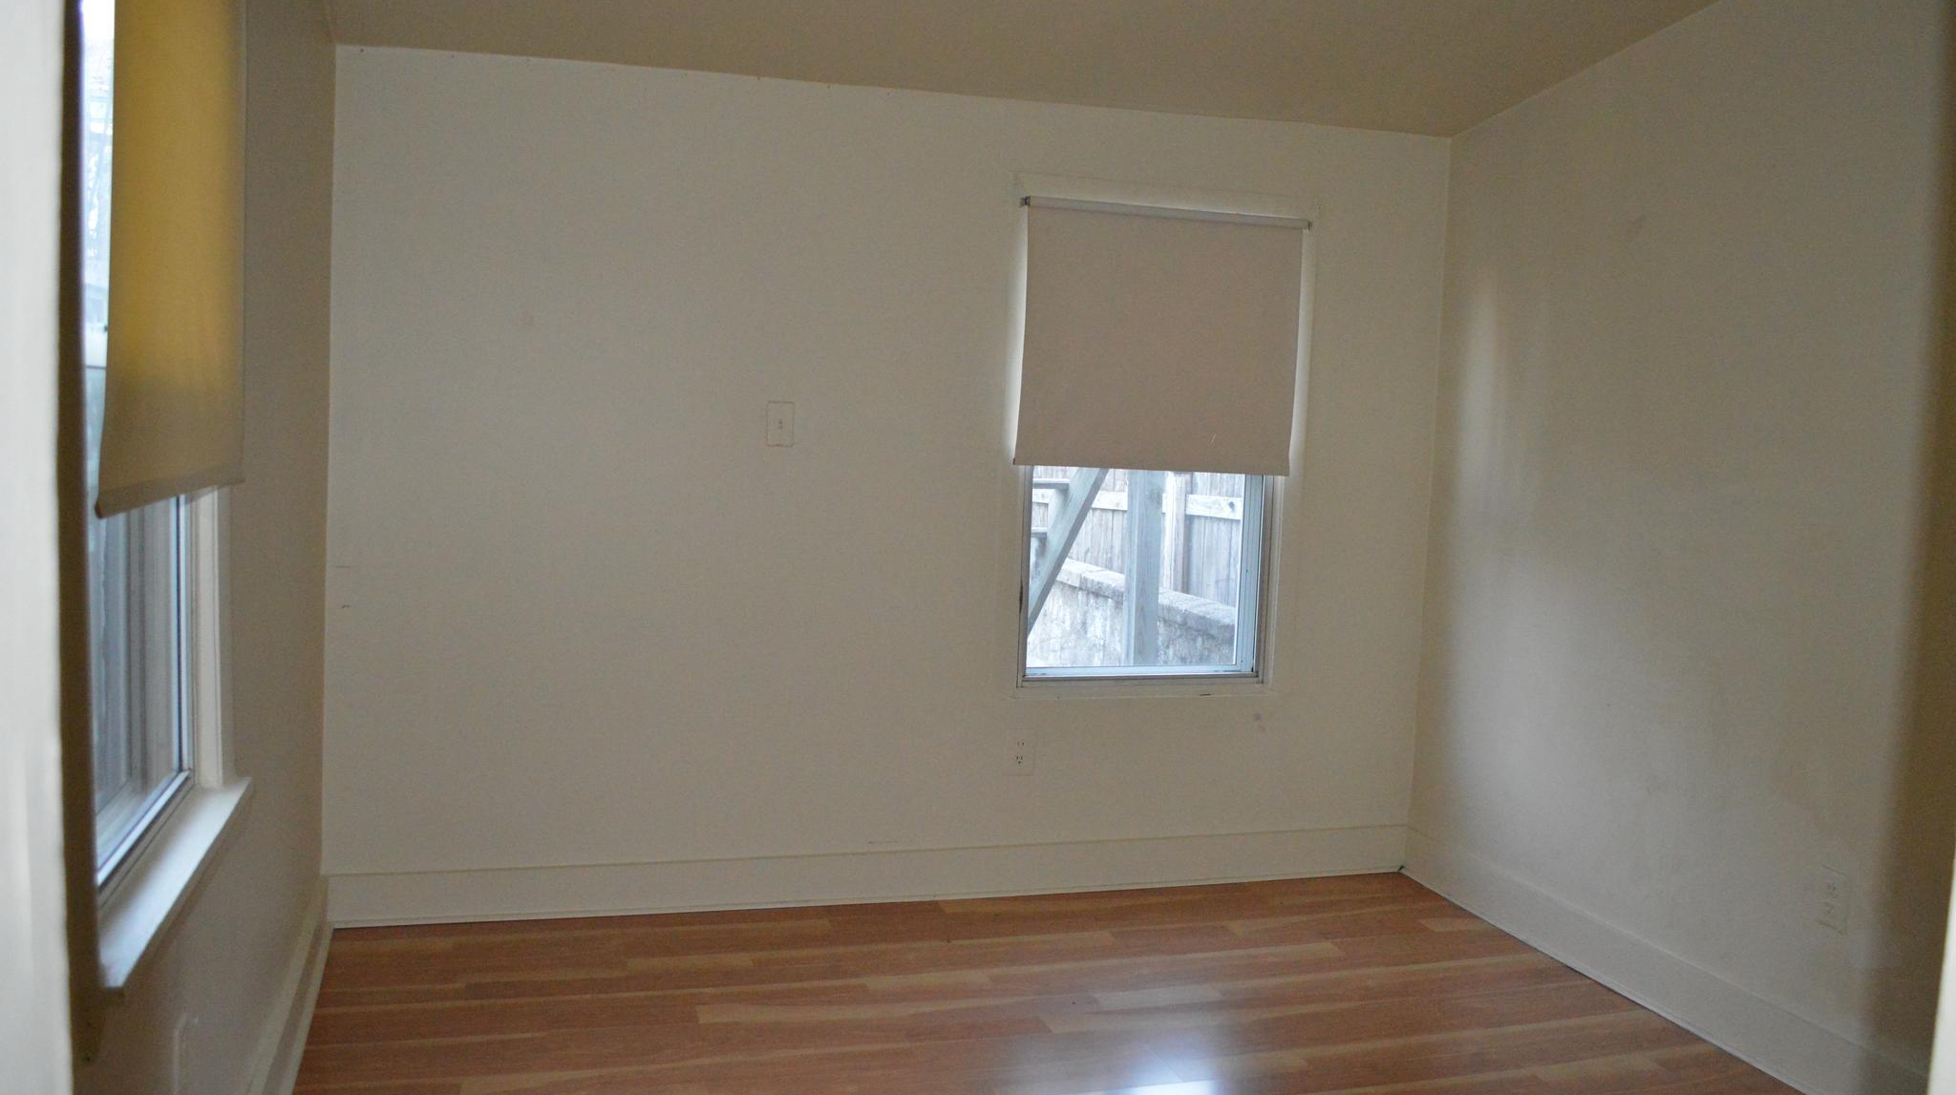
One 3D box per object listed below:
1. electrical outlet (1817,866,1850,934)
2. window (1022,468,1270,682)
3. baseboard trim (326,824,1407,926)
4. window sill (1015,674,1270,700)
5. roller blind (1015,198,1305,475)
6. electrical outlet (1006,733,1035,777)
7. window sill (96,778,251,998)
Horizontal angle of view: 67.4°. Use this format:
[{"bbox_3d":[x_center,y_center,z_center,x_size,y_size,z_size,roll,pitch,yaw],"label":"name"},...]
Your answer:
[{"bbox_3d":[1.747,0.724,3.003,0.012,0.117,0.072,1,5,-17],"label":"electrical outlet"},{"bbox_3d":[0.492,-0.246,4.127,0.760,1.260,0.080,1,5,-17],"label":"window"},{"bbox_3d":[-0.142,0.894,4.011,3.020,0.140,0.024,1,5,-17],"label":"baseboard trim"},{"bbox_3d":[0.478,0.399,4.159,0.780,0.052,0.060,1,5,-17],"label":"window sill"},{"bbox_3d":[0.506,-0.566,4.024,0.830,0.720,0.050,1,5,-17],"label":"roller blind"},{"bbox_3d":[0.119,0.572,4.063,0.076,0.120,0.012,1,5,-17],"label":"electrical outlet"},{"bbox_3d":[-1.043,0.416,1.875,0.090,0.025,0.850,1,6,-18],"label":"window sill"}]

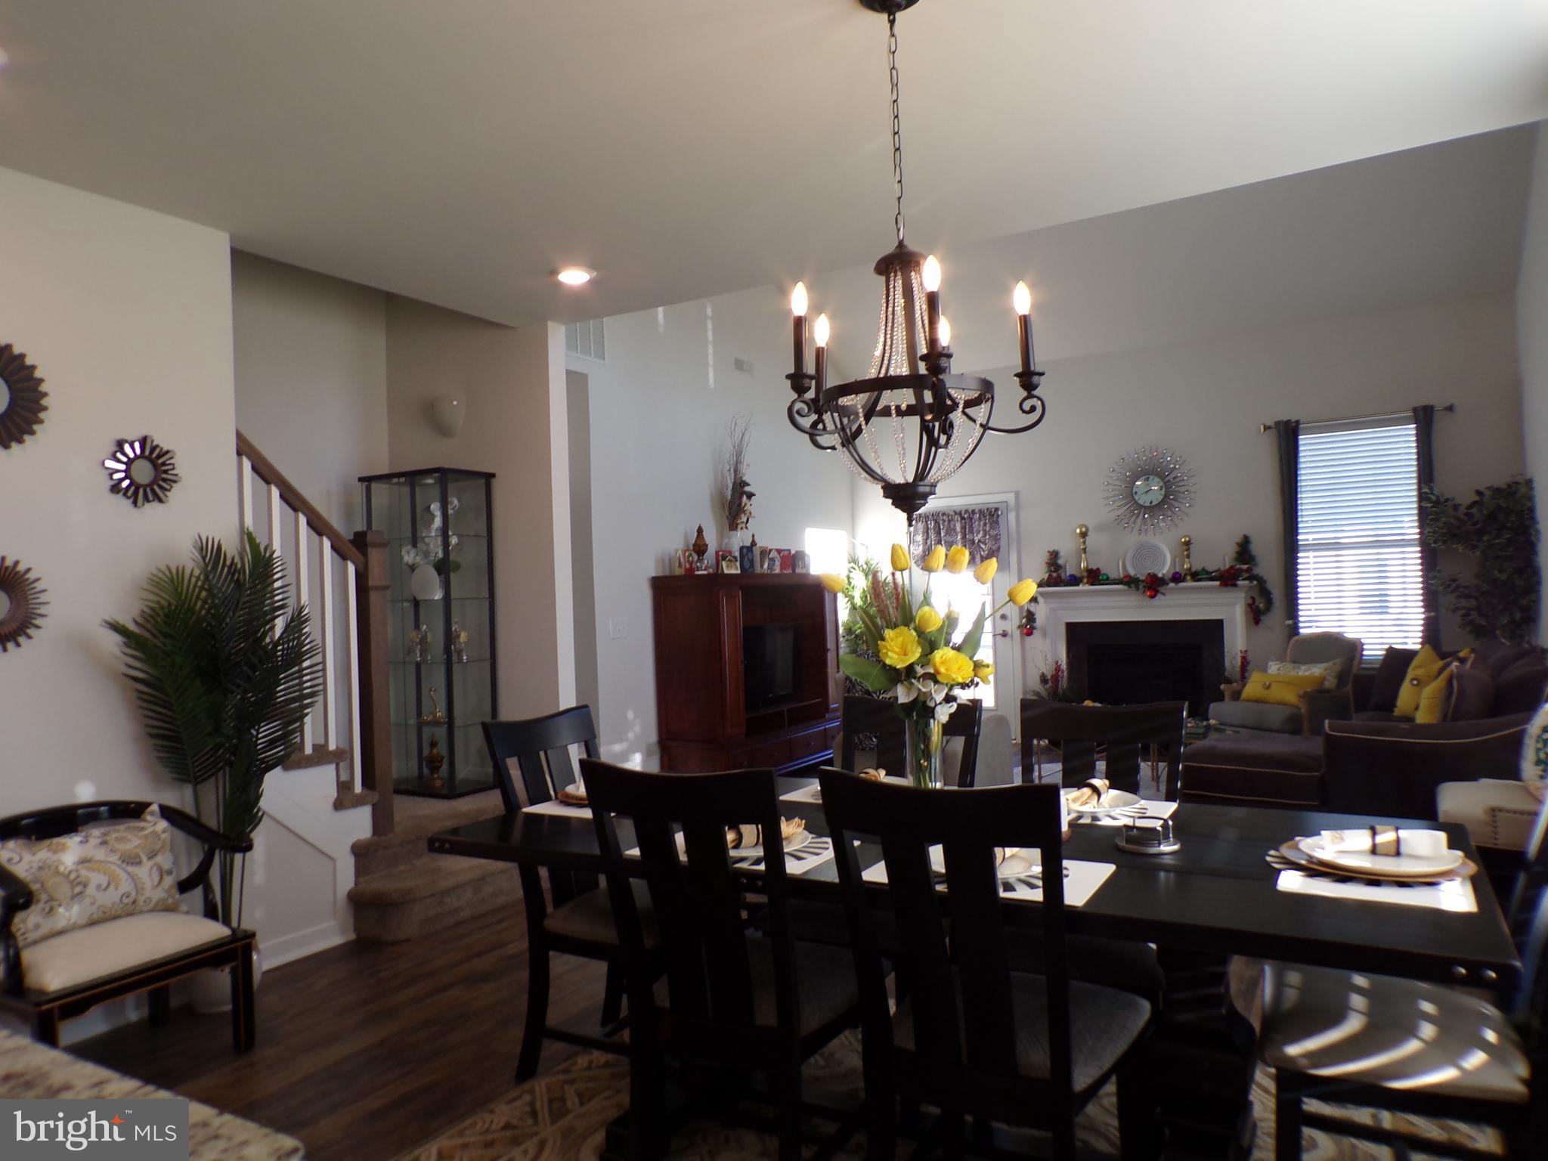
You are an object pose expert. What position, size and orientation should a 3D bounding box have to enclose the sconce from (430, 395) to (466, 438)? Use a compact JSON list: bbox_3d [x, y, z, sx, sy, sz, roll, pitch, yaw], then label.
[{"bbox_3d":[-1.731,-0.870,5.660,0.215,0.235,0.115,-2,0,29],"label":"sconce"}]

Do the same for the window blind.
[{"bbox_3d":[4.276,-0.286,7.863,0.815,1.740,0.060,-2,-1,30],"label":"window blind"}]

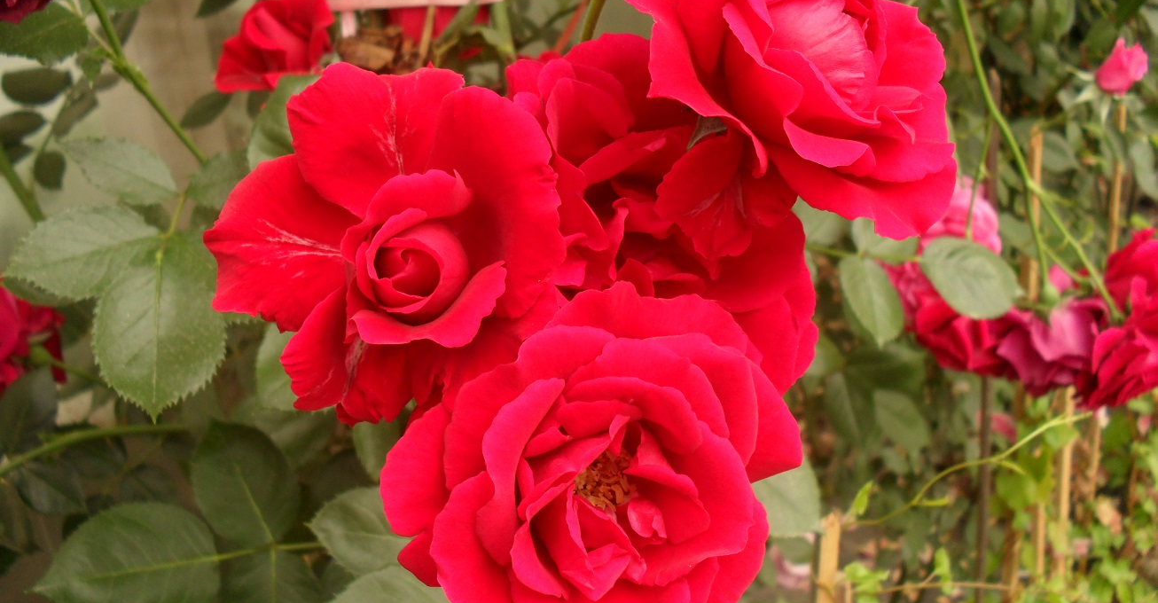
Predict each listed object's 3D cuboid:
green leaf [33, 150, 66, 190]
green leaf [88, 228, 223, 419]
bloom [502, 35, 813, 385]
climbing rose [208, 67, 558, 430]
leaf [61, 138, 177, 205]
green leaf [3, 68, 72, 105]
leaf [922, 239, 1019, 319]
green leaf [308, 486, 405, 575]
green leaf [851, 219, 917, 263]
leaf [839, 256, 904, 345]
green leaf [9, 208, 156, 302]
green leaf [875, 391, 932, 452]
[{"bbox_3d":[-0.361,-0.090,0.800,0.020,0.028,0.006,3,-10,-22],"label":"green leaf"},{"bbox_3d":[-0.144,0.008,0.403,0.046,0.065,0.013,-3,-13,-1],"label":"green leaf"},{"bbox_3d":[0.025,-0.027,0.365,0.096,0.106,0.060,0,-12,0],"label":"bloom"},{"bbox_3d":[-0.059,-0.018,0.355,0.106,0.106,0.055,0,-9,3],"label":"climbing rose"},{"bbox_3d":[-0.176,-0.050,0.448,0.057,0.010,0.028,24,57,15],"label":"leaf"},{"bbox_3d":[-0.308,-0.122,0.665,0.035,0.009,0.028,4,47,-16],"label":"green leaf"},{"bbox_3d":[0.183,-0.011,0.550,0.047,0.038,0.012,21,-17,12],"label":"leaf"},{"bbox_3d":[-0.072,0.084,0.420,0.050,0.010,0.030,9,57,-3],"label":"green leaf"},{"bbox_3d":[0.145,-0.035,0.550,0.034,0.038,0.010,38,0,20],"label":"green leaf"},{"bbox_3d":[0.131,0.000,0.530,0.025,0.042,0.008,-13,-16,9],"label":"leaf"},{"bbox_3d":[-0.177,-0.017,0.420,0.054,0.032,0.010,-19,-18,-27],"label":"green leaf"},{"bbox_3d":[0.209,0.077,0.755,0.033,0.050,0.010,-38,-12,-12],"label":"green leaf"}]

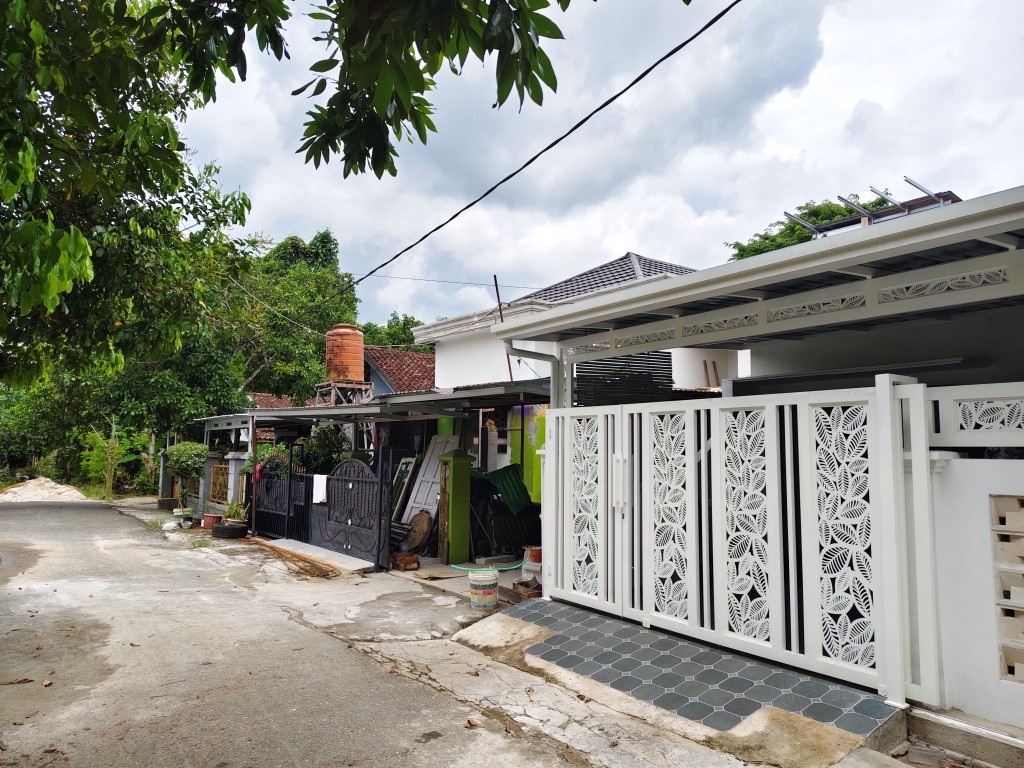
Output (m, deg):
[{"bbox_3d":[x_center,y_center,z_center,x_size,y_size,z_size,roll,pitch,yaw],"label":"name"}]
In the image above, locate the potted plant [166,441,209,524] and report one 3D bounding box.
[{"bbox_3d":[-6.656,2.016,14.000,0.870,1.700,0.870,5,-7,-36],"label":"potted plant"}]

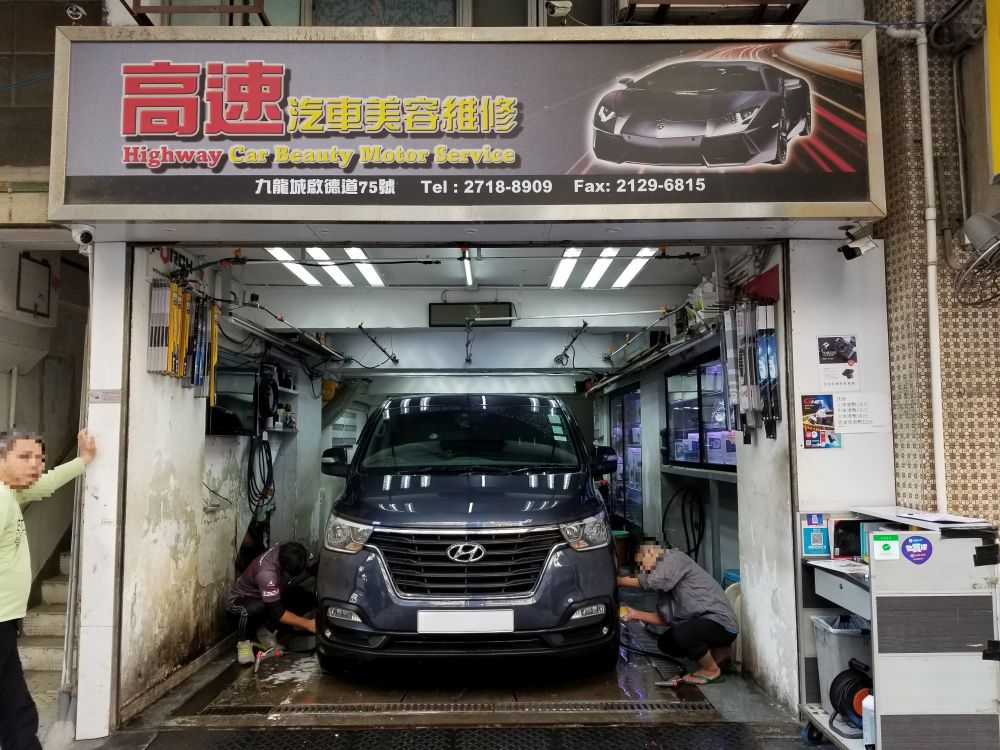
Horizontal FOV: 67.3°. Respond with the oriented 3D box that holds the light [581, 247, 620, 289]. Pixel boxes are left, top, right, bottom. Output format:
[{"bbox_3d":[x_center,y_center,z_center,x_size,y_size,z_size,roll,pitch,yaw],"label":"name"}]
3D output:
[{"bbox_3d":[0.686,-0.756,5.221,0.100,0.060,1.240,0,-5,-1],"label":"light"}]

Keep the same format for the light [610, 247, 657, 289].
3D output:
[{"bbox_3d":[0.921,-0.757,5.228,0.100,0.060,1.240,0,-5,-1],"label":"light"}]

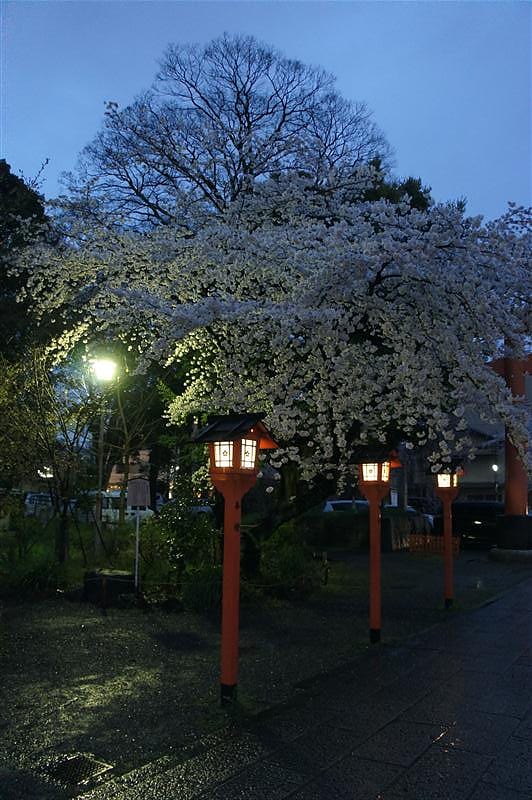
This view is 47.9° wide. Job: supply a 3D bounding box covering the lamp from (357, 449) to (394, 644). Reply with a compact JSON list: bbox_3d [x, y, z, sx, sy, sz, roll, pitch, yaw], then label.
[{"bbox_3d":[1.261,1.662,7.077,0.500,2.260,0.450,-7,-12,34],"label":"lamp"}]

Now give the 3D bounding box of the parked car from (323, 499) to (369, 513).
[{"bbox_3d":[4.280,4.715,23.537,4.400,1.520,1.720,-4,-11,23],"label":"parked car"}]

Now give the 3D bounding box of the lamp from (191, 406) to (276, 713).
[{"bbox_3d":[-0.263,1.254,4.864,0.530,2.260,0.460,-7,-12,34],"label":"lamp"}]

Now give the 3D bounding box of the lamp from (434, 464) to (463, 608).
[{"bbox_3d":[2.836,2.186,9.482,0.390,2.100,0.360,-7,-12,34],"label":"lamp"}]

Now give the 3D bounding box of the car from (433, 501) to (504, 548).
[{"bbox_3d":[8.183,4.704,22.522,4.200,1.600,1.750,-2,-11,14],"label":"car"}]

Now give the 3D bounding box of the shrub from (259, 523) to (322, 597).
[{"bbox_3d":[0.447,2.785,10.980,1.150,1.350,1.150,0,-10,0],"label":"shrub"}]

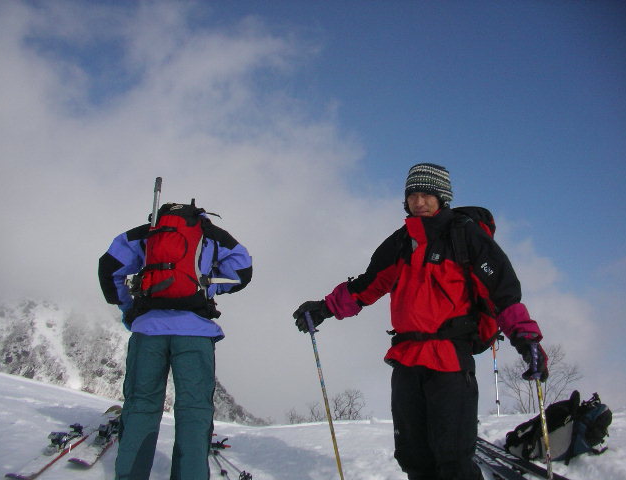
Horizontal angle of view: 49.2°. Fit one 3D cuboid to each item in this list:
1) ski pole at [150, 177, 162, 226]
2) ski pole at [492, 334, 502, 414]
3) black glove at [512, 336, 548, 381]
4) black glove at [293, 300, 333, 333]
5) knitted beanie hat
[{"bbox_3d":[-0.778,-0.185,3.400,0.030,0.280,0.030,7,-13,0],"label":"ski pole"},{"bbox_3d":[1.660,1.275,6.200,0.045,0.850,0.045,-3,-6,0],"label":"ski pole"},{"bbox_3d":[0.874,0.476,2.750,0.140,0.175,0.130,-2,-7,18],"label":"black glove"},{"bbox_3d":[0.003,0.321,2.850,0.160,0.135,0.120,3,-8,-21],"label":"black glove"},{"bbox_3d":[0.508,-0.238,3.000,0.205,0.195,0.235,0,-12,25],"label":"knitted beanie hat"}]

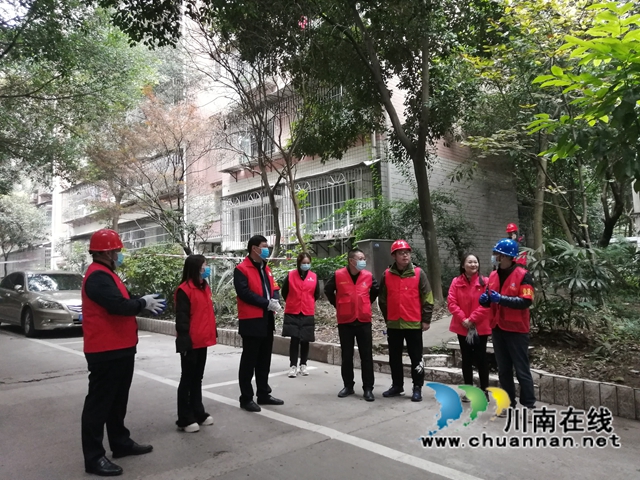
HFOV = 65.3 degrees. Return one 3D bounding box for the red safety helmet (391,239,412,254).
[{"bbox_3d":[0.914,0.076,5.600,0.220,0.170,0.280,1,-2,-20],"label":"red safety helmet"}]

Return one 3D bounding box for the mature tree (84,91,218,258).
[{"bbox_3d":[-4.726,-1.164,14.000,3.700,5.900,3.600,0,-2,0],"label":"mature tree"}]

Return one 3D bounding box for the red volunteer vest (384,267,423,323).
[{"bbox_3d":[0.937,0.611,5.600,0.440,0.620,0.290,0,-2,14],"label":"red volunteer vest"}]

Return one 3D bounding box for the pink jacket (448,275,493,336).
[{"bbox_3d":[1.638,0.704,5.450,0.500,0.680,0.320,0,-2,15],"label":"pink jacket"}]

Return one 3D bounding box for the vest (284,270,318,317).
[{"bbox_3d":[-0.254,0.697,6.500,0.410,0.590,0.260,0,-2,-7],"label":"vest"}]

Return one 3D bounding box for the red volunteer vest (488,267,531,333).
[{"bbox_3d":[1.912,0.602,5.050,0.300,0.640,0.440,1,-2,-35],"label":"red volunteer vest"}]

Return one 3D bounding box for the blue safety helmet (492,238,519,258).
[{"bbox_3d":[1.877,0.088,5.050,0.280,0.180,0.220,0,-2,-5],"label":"blue safety helmet"}]

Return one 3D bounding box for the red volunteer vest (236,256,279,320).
[{"bbox_3d":[-0.645,0.500,5.150,0.300,0.630,0.440,-1,-2,33],"label":"red volunteer vest"}]

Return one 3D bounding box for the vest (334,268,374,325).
[{"bbox_3d":[0.379,0.628,5.650,0.450,0.650,0.280,0,-2,-7],"label":"vest"}]

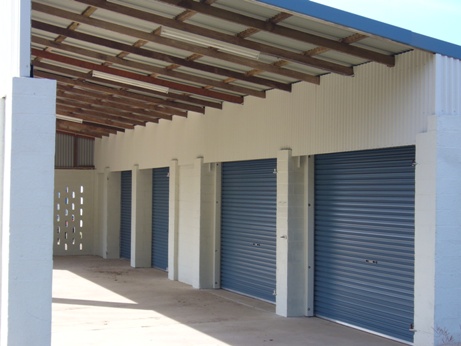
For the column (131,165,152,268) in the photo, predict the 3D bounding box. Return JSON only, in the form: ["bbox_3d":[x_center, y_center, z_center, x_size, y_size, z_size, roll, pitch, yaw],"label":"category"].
[{"bbox_3d":[-2.458,1.212,24.451,0.451,2.830,0.451,1,-2,-21],"label":"column"}]

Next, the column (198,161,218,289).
[{"bbox_3d":[-0.524,1.110,19.354,0.432,2.830,0.441,1,-2,-21],"label":"column"}]

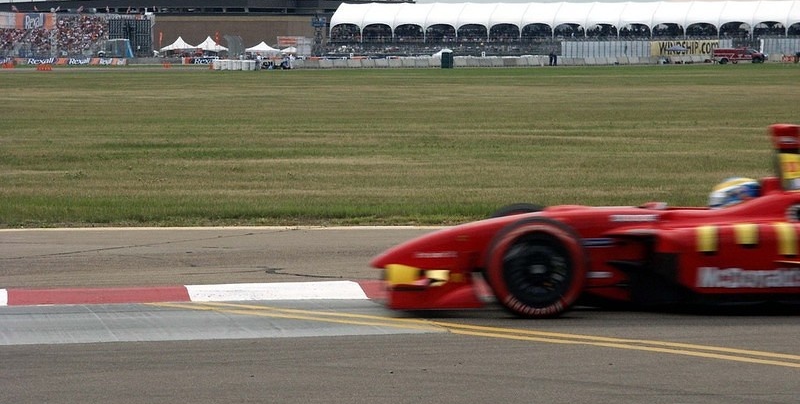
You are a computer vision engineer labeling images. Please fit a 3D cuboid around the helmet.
[{"bbox_3d":[2.244,-0.027,28.900,0.320,0.265,0.250,0,2,0],"label":"helmet"}]

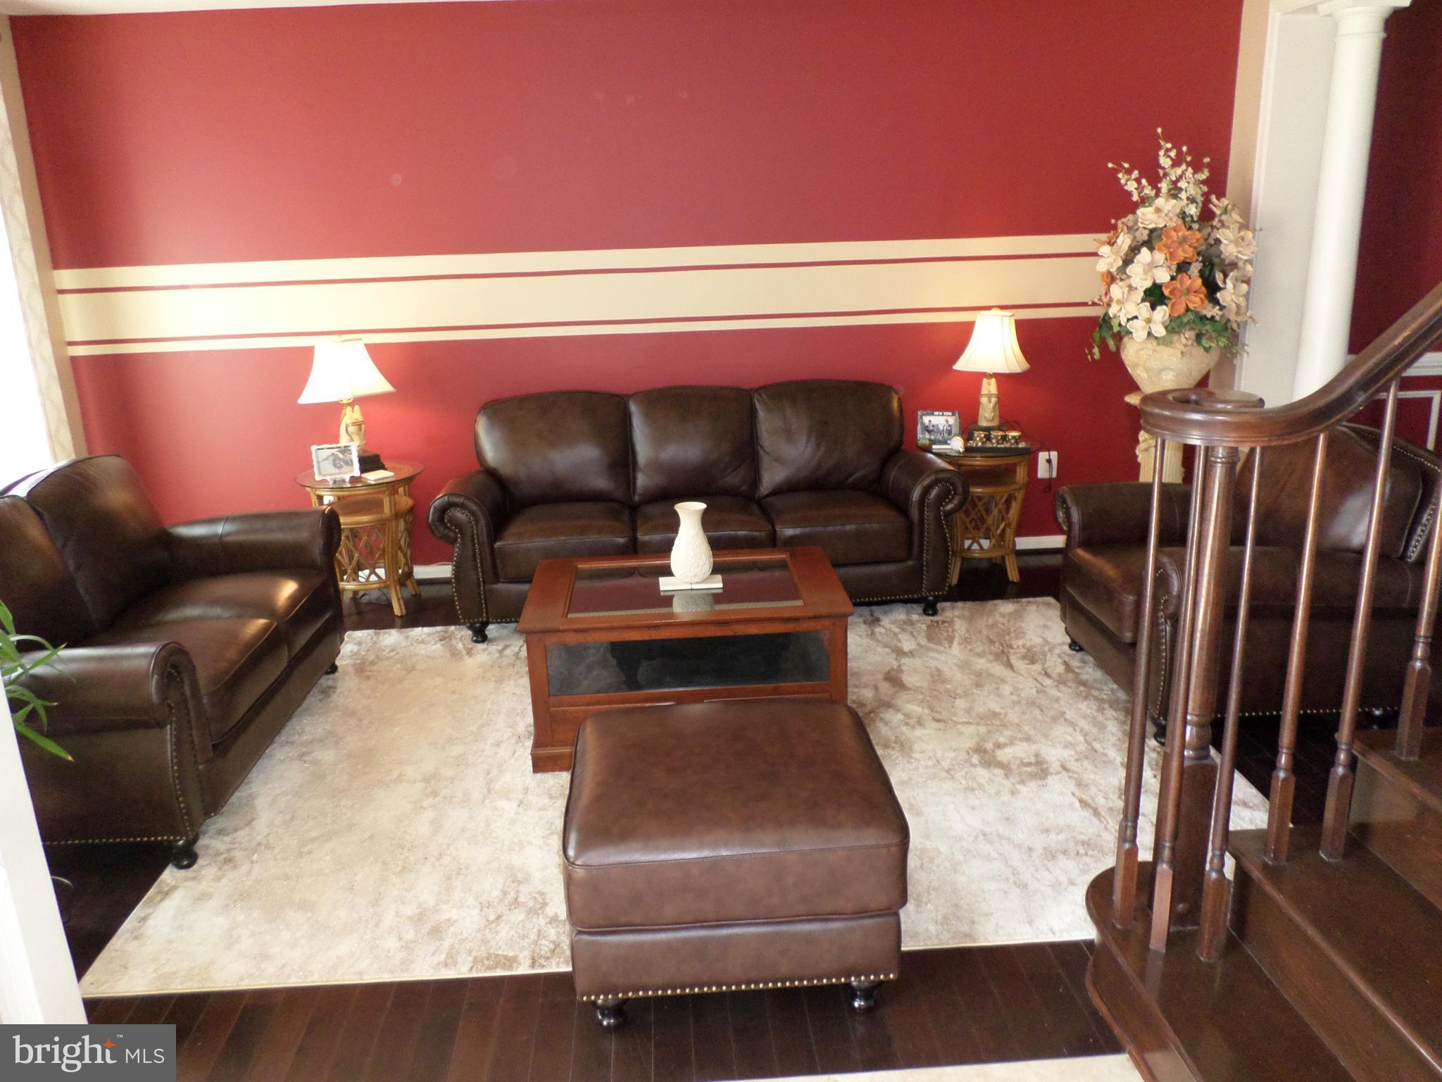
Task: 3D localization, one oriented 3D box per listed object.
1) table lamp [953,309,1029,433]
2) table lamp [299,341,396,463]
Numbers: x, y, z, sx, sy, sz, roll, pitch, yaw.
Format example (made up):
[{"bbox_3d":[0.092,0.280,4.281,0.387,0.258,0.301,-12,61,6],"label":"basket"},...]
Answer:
[{"bbox_3d":[1.257,-0.749,4.860,0.360,0.610,0.360,-3,16,-2],"label":"table lamp"},{"bbox_3d":[-1.666,-0.611,4.713,0.410,0.590,0.400,-3,16,-2],"label":"table lamp"}]

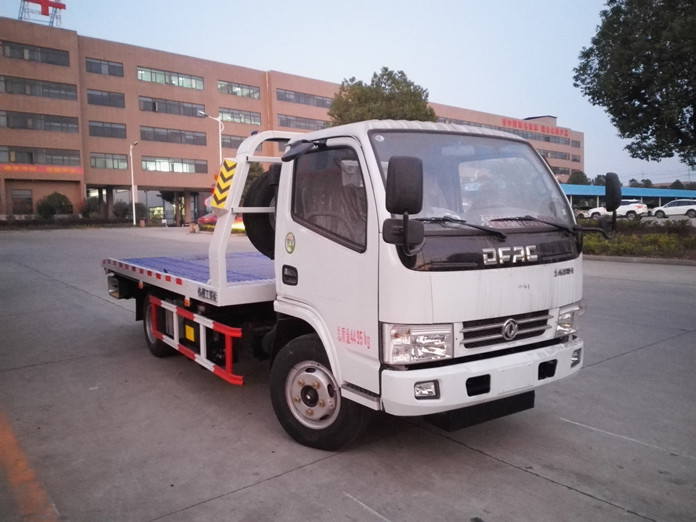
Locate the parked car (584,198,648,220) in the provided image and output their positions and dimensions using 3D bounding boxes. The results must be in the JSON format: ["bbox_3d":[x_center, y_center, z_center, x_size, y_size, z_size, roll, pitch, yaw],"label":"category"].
[{"bbox_3d":[22.226,-4.239,48.000,4.550,1.680,1.850,2,5,32],"label":"parked car"}]

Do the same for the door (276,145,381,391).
[{"bbox_3d":[-0.121,-0.050,3.561,0.160,1.420,1.200,-4,5,-33],"label":"door"}]

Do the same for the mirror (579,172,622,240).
[{"bbox_3d":[1.682,-0.358,3.795,0.180,0.460,0.200,-4,6,-38],"label":"mirror"}]

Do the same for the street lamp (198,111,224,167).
[{"bbox_3d":[-9.398,-6.140,40.000,1.700,8.200,0.350,-1,5,-6],"label":"street lamp"}]

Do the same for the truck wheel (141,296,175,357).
[{"bbox_3d":[-2.067,0.677,6.473,0.240,0.760,0.760,-4,5,-33],"label":"truck wheel"}]

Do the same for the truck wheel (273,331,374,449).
[{"bbox_3d":[-0.185,0.862,3.851,0.760,0.760,0.210,2,5,34],"label":"truck wheel"}]

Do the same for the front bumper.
[{"bbox_3d":[0.934,0.655,3.475,1.710,0.270,0.210,-4,5,-33],"label":"front bumper"}]

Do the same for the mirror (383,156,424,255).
[{"bbox_3d":[0.270,-0.265,2.844,0.210,0.470,0.150,-2,5,-15],"label":"mirror"}]

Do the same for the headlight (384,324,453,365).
[{"bbox_3d":[0.370,0.444,3.127,0.410,0.210,0.140,-3,5,-22],"label":"headlight"}]

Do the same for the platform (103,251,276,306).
[{"bbox_3d":[-1.148,0.076,6.632,2.260,0.160,4.200,-4,5,-33],"label":"platform"}]

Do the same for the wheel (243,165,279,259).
[{"bbox_3d":[-0.469,-0.381,4.758,0.770,0.770,0.200,-4,5,-33],"label":"wheel"}]

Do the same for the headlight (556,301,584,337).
[{"bbox_3d":[1.460,0.374,3.833,0.410,0.210,0.140,-5,6,-44],"label":"headlight"}]

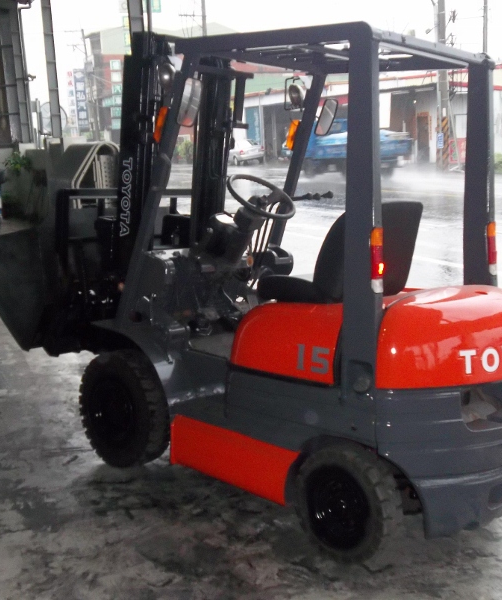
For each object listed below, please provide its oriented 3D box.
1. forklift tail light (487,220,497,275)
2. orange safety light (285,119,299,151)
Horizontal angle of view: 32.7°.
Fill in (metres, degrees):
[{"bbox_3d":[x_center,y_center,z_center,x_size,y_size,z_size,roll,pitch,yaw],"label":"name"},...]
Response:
[{"bbox_3d":[1.101,-0.233,3.900,0.030,0.245,0.050,4,7,42],"label":"forklift tail light"},{"bbox_3d":[0.231,-0.894,4.650,0.042,0.165,0.050,34,27,35],"label":"orange safety light"}]

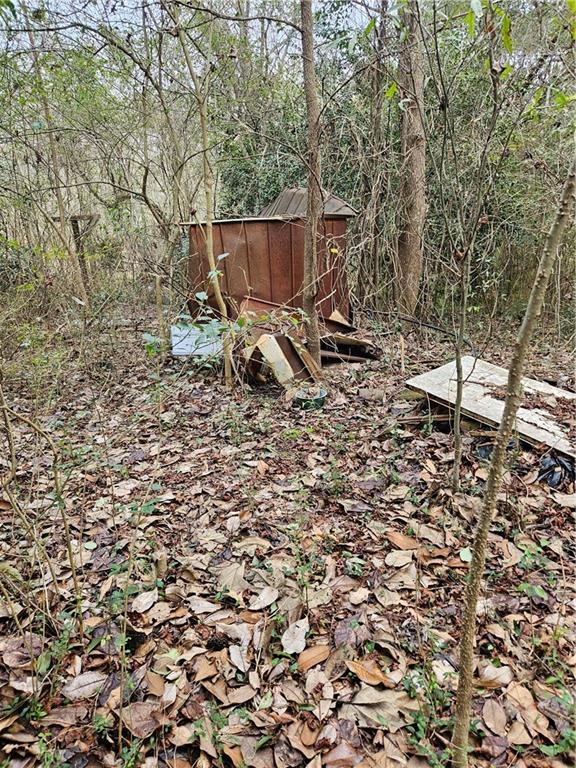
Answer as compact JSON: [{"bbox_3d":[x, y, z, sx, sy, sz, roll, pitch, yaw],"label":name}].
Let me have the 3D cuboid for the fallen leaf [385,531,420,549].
[{"bbox_3d":[0.504,0.703,2.286,0.168,0.025,0.079,14,33,33],"label":"fallen leaf"}]

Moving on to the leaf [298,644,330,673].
[{"bbox_3d":[0.084,0.953,1.778,0.145,0.035,0.072,-13,21,-29],"label":"leaf"}]

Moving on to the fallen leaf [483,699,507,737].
[{"bbox_3d":[0.595,0.957,1.464,0.060,0.015,0.112,-1,18,5],"label":"fallen leaf"}]

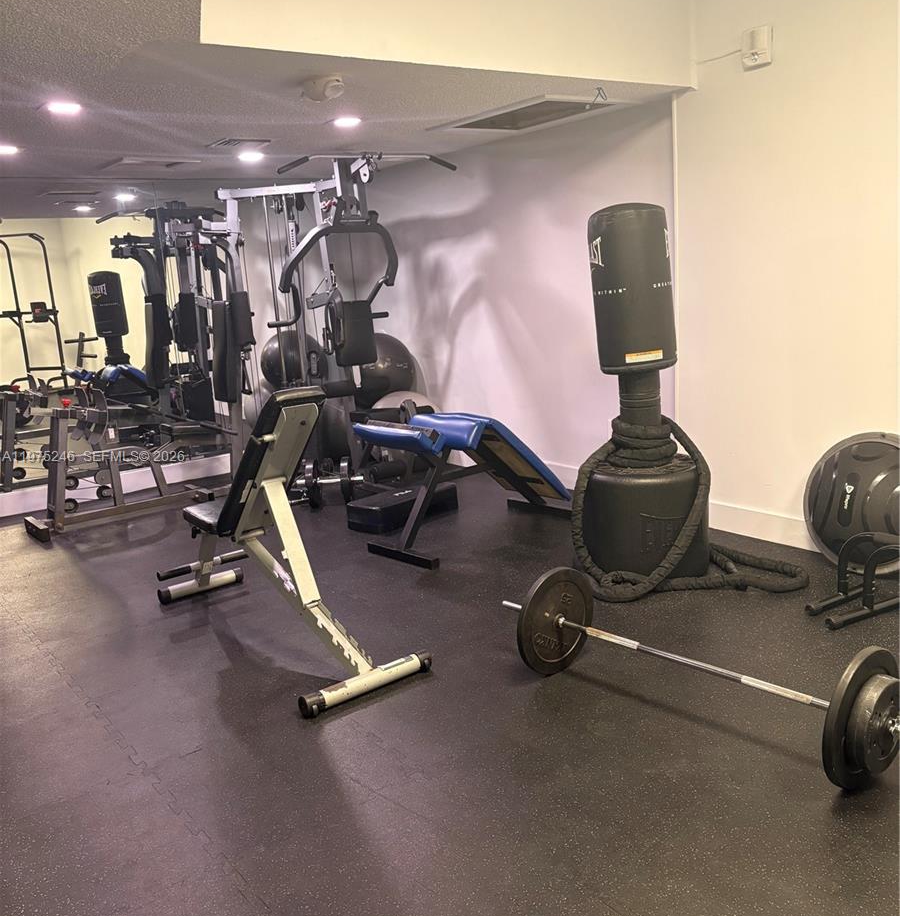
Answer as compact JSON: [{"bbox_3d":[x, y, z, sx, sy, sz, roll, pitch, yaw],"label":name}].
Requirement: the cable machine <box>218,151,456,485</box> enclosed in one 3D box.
[{"bbox_3d":[-0.752,-0.793,5.872,1.280,2.090,1.360,-12,14,-34],"label":"cable machine"}]

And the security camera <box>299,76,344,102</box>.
[{"bbox_3d":[-0.502,-1.494,3.684,0.150,0.085,0.140,5,15,37],"label":"security camera"}]

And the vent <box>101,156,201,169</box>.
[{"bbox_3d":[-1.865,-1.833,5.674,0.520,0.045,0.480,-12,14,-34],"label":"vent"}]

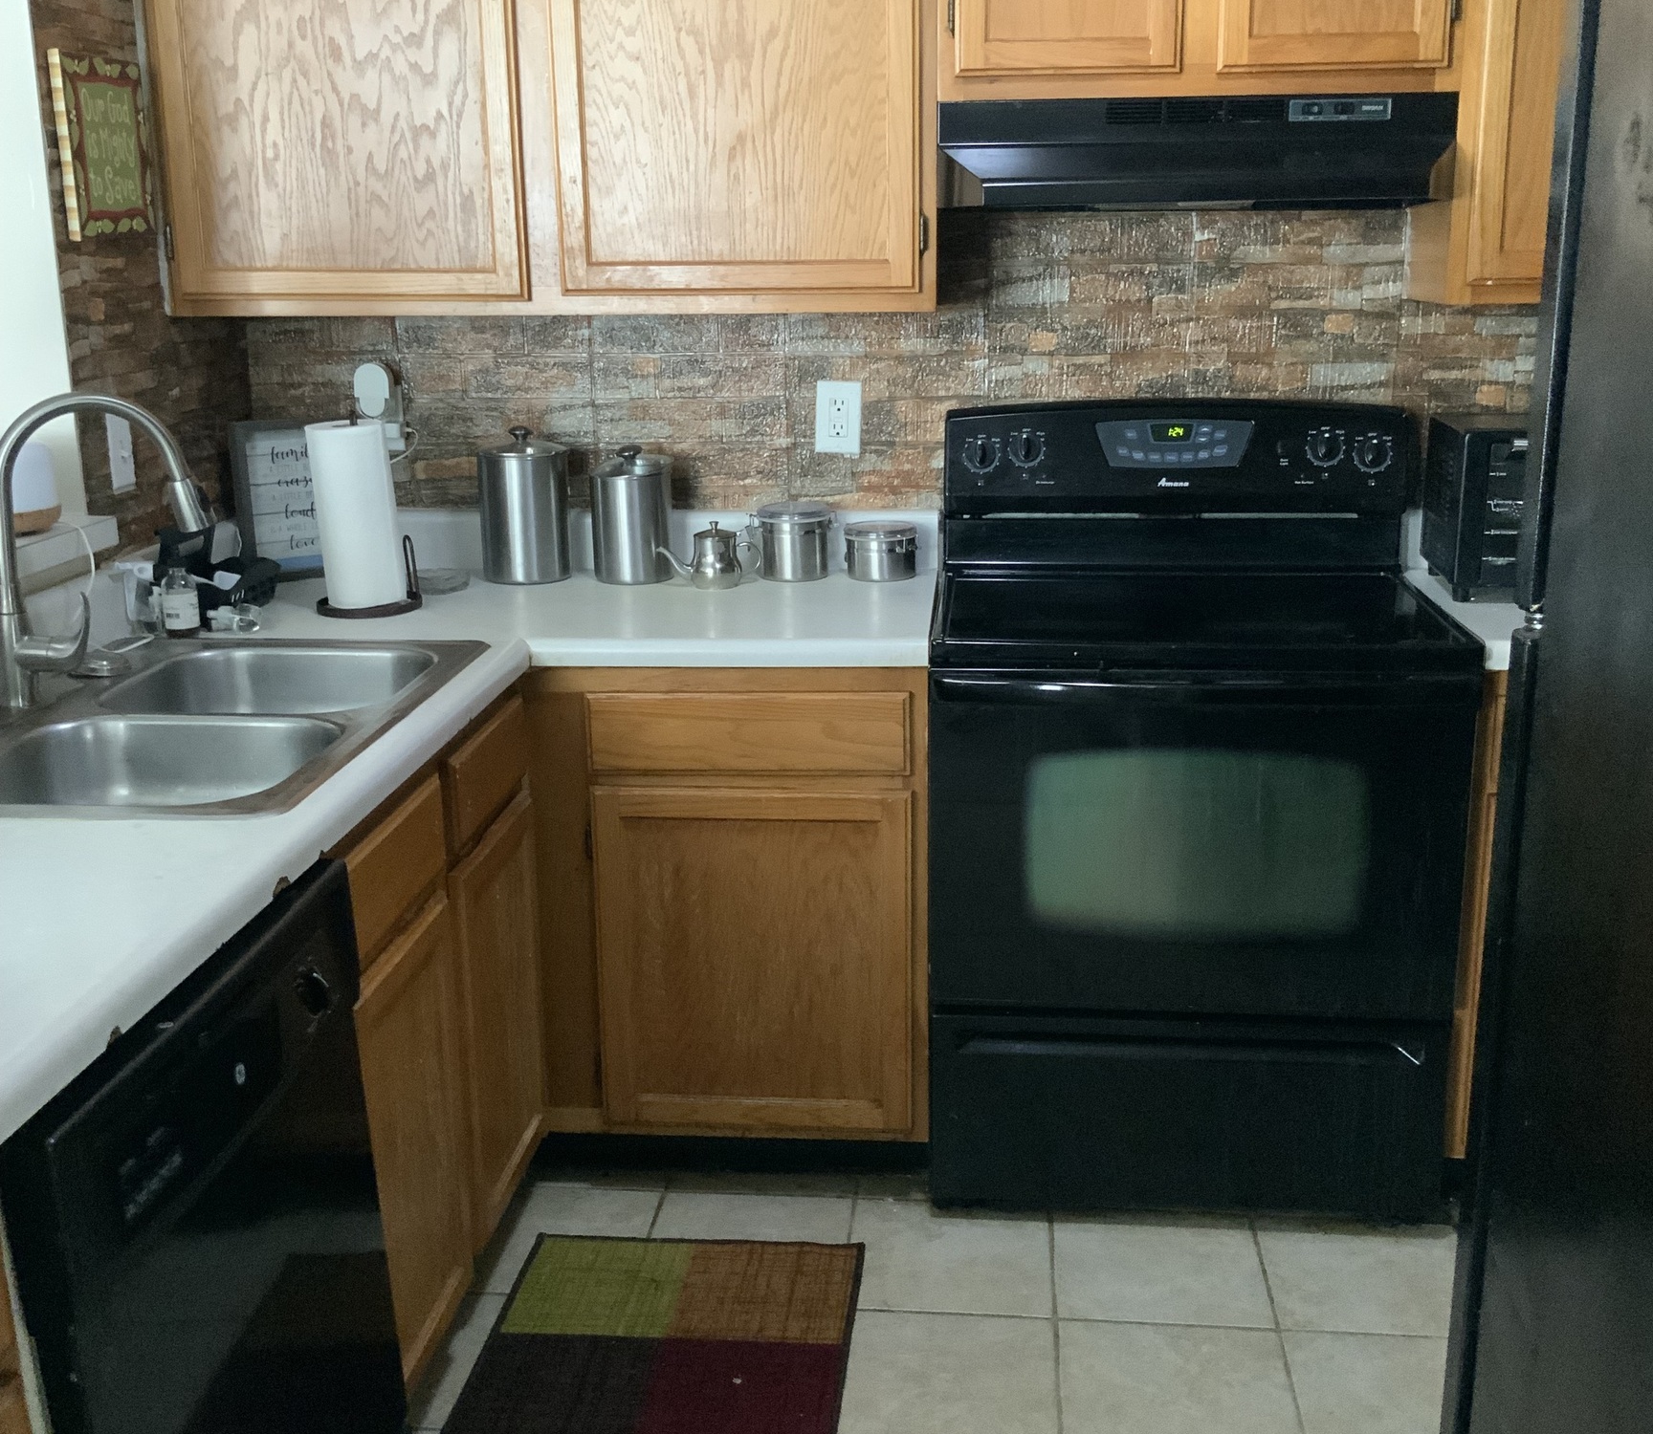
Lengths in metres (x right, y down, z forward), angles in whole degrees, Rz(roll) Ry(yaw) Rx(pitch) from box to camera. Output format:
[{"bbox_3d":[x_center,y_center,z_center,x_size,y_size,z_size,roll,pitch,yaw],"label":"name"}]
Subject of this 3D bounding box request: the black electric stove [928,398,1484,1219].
[{"bbox_3d":[0.550,0.127,2.931,0.757,1.190,0.660,1,15,4],"label":"black electric stove"}]

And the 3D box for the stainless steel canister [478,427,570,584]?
[{"bbox_3d":[-0.523,-0.370,3.197,0.150,0.260,0.150,1,15,6],"label":"stainless steel canister"}]

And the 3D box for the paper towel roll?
[{"bbox_3d":[-0.749,-0.327,2.959,0.122,0.280,0.122,-3,14,1],"label":"paper towel roll"}]

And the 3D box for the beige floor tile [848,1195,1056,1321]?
[{"bbox_3d":[0.185,0.813,2.761,0.305,0.010,0.305,1,15,6],"label":"beige floor tile"}]

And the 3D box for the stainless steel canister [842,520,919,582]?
[{"bbox_3d":[0.095,-0.286,3.176,0.124,0.090,0.120,1,15,6],"label":"stainless steel canister"}]

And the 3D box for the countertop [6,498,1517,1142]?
[{"bbox_3d":[-0.012,-0.024,2.222,2.270,0.139,2.135,1,15,6],"label":"countertop"}]

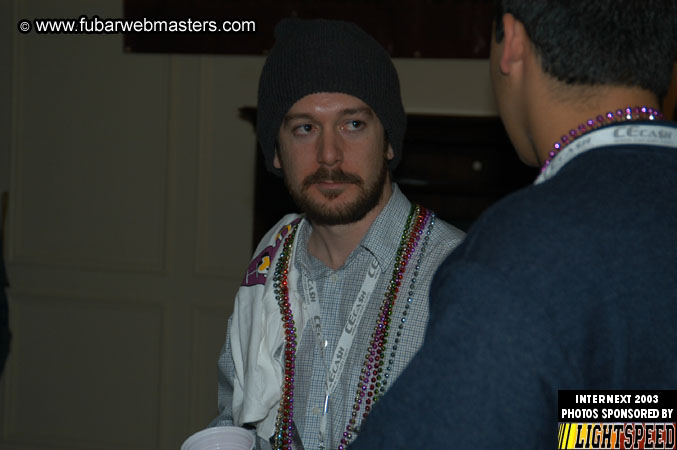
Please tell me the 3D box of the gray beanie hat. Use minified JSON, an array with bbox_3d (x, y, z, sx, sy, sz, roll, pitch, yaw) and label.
[{"bbox_3d":[-0.009,-0.173,2.530,0.195,0.200,0.235,-4,2,7],"label":"gray beanie hat"}]

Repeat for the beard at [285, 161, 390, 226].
[{"bbox_3d":[-0.001,-0.042,2.460,0.135,0.088,0.100,-4,2,7],"label":"beard"}]

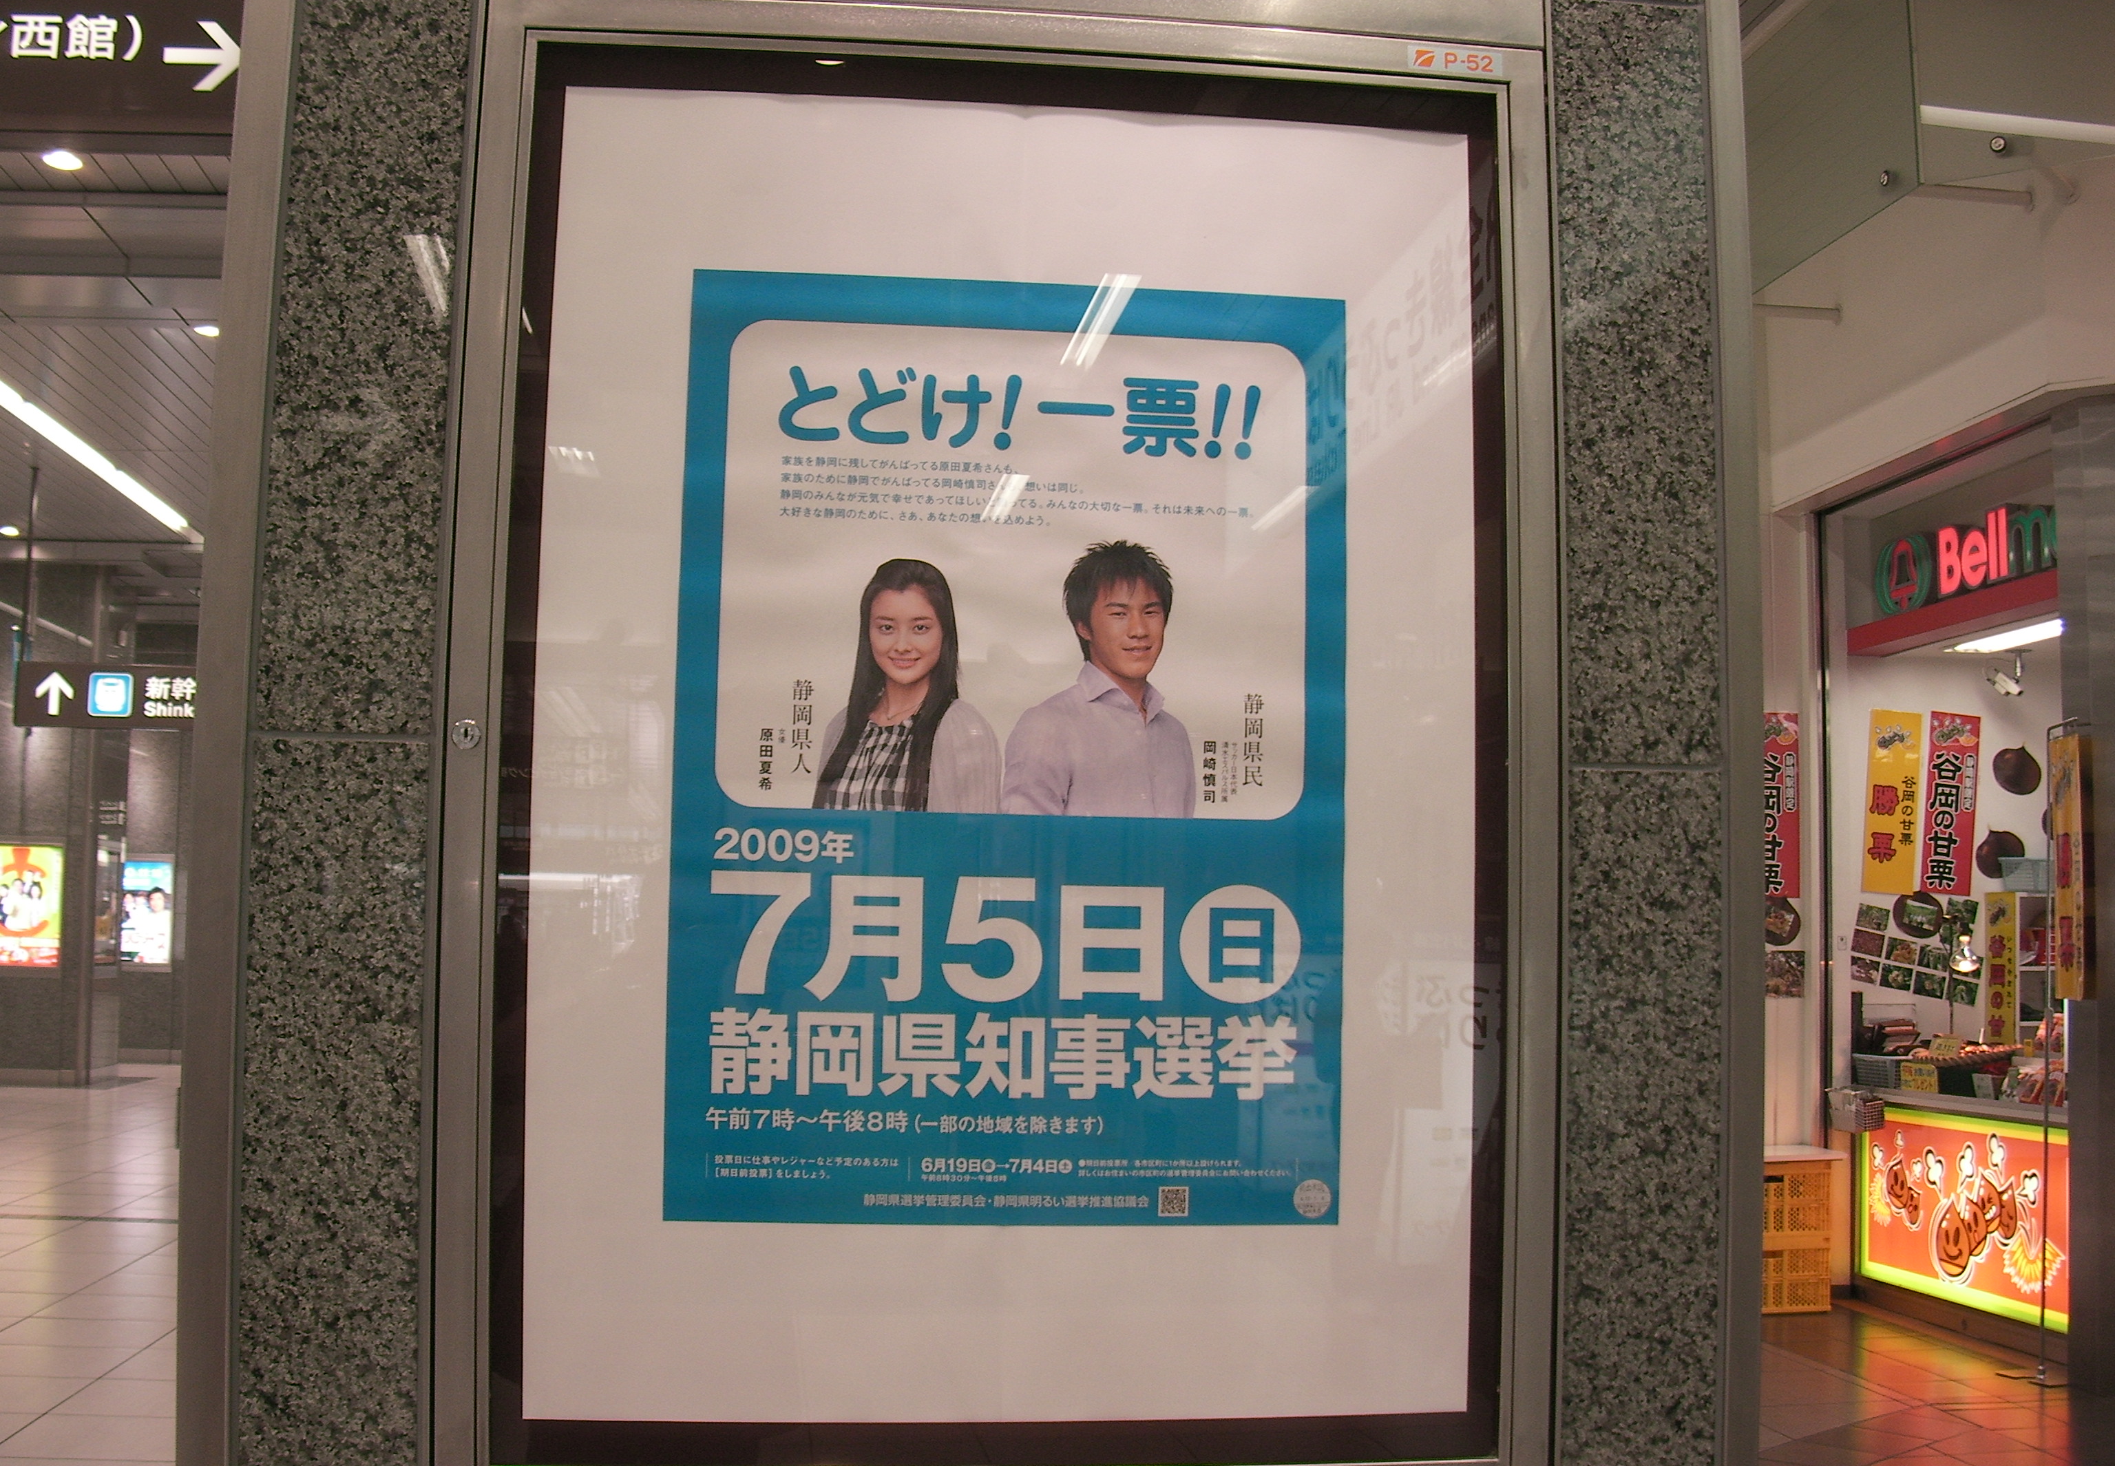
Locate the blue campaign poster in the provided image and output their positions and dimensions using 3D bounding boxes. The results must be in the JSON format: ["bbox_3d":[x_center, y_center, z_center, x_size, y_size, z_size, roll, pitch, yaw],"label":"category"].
[{"bbox_3d":[-0.032,0.010,1.778,0.515,0.728,0.010,1,-5,-7],"label":"blue campaign poster"}]

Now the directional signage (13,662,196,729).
[{"bbox_3d":[-6.292,-0.235,16.442,2.000,0.470,0.200,1,-5,-7],"label":"directional signage"}]

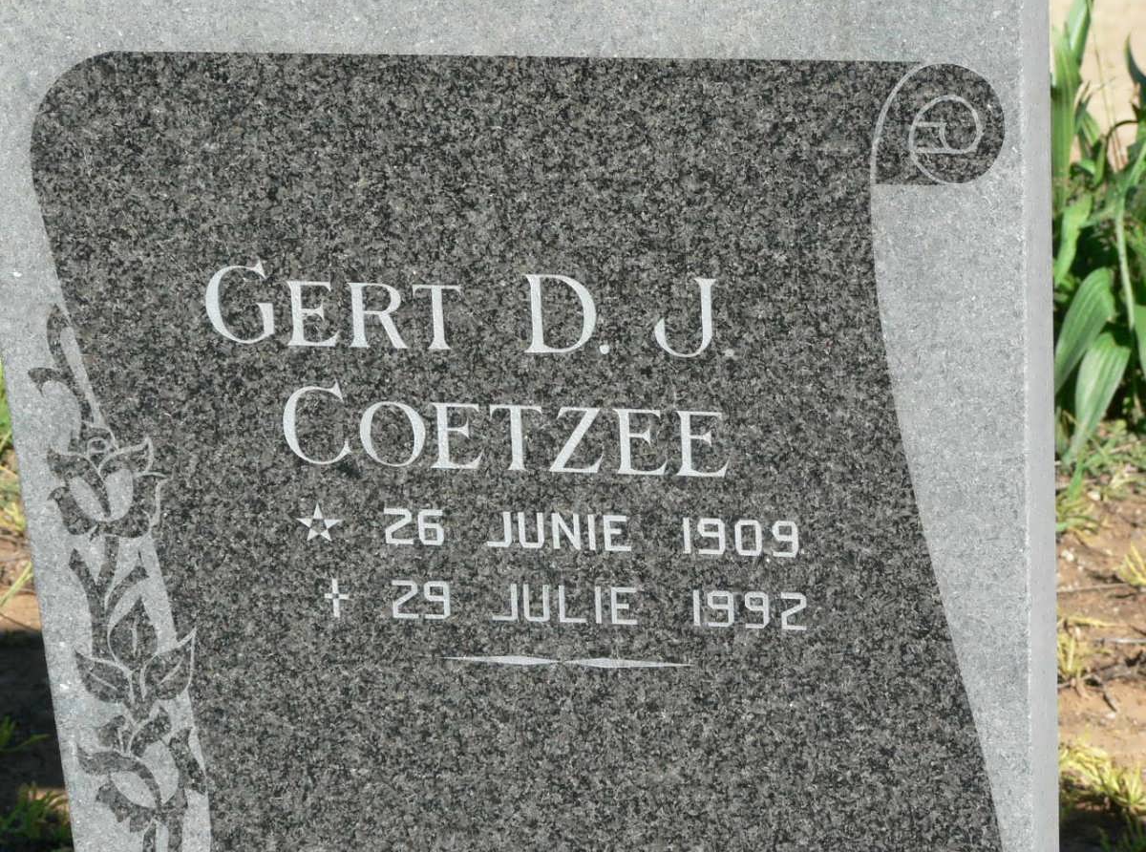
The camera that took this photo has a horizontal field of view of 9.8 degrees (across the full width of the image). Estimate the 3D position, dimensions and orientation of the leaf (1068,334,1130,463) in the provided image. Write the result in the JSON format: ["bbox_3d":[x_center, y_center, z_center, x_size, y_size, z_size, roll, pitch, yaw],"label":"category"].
[{"bbox_3d":[0.438,-0.024,5.550,0.044,0.108,0.035,15,0,6],"label":"leaf"}]

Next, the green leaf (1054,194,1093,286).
[{"bbox_3d":[0.421,-0.157,5.600,0.021,0.080,0.025,19,3,5],"label":"green leaf"}]

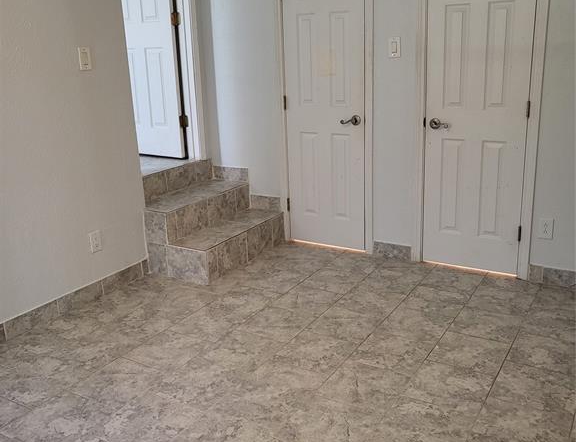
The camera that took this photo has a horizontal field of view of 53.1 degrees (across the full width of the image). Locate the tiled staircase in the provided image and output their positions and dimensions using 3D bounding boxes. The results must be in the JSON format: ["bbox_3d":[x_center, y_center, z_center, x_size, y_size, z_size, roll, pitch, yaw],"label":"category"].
[{"bbox_3d":[-0.554,-0.048,4.109,0.660,0.616,0.940,7,19,30],"label":"tiled staircase"}]

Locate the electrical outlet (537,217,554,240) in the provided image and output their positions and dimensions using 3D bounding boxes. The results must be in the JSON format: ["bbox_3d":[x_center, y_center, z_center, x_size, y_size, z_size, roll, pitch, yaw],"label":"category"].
[{"bbox_3d":[1.521,0.047,3.398,0.076,0.116,0.012,7,19,30],"label":"electrical outlet"}]

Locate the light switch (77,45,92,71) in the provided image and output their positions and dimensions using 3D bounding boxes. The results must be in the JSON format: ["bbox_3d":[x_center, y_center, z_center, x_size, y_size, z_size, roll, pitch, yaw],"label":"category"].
[{"bbox_3d":[-1.136,-0.911,3.242,0.012,0.117,0.073,7,19,30],"label":"light switch"}]

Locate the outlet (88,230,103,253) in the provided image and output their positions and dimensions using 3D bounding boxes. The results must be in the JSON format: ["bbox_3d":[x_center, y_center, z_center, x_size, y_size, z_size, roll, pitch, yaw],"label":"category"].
[{"bbox_3d":[-1.145,0.127,3.458,0.012,0.118,0.074,7,19,30],"label":"outlet"}]

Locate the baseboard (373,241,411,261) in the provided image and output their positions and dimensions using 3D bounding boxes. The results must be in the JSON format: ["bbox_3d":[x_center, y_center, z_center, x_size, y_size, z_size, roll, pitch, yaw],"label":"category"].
[{"bbox_3d":[0.713,0.211,3.960,0.274,0.102,0.012,7,19,30],"label":"baseboard"}]

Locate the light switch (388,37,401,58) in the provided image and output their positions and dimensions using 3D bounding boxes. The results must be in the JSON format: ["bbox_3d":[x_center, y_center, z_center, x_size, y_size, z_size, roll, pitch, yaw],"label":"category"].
[{"bbox_3d":[0.661,-1.076,3.584,0.074,0.118,0.012,7,19,30],"label":"light switch"}]

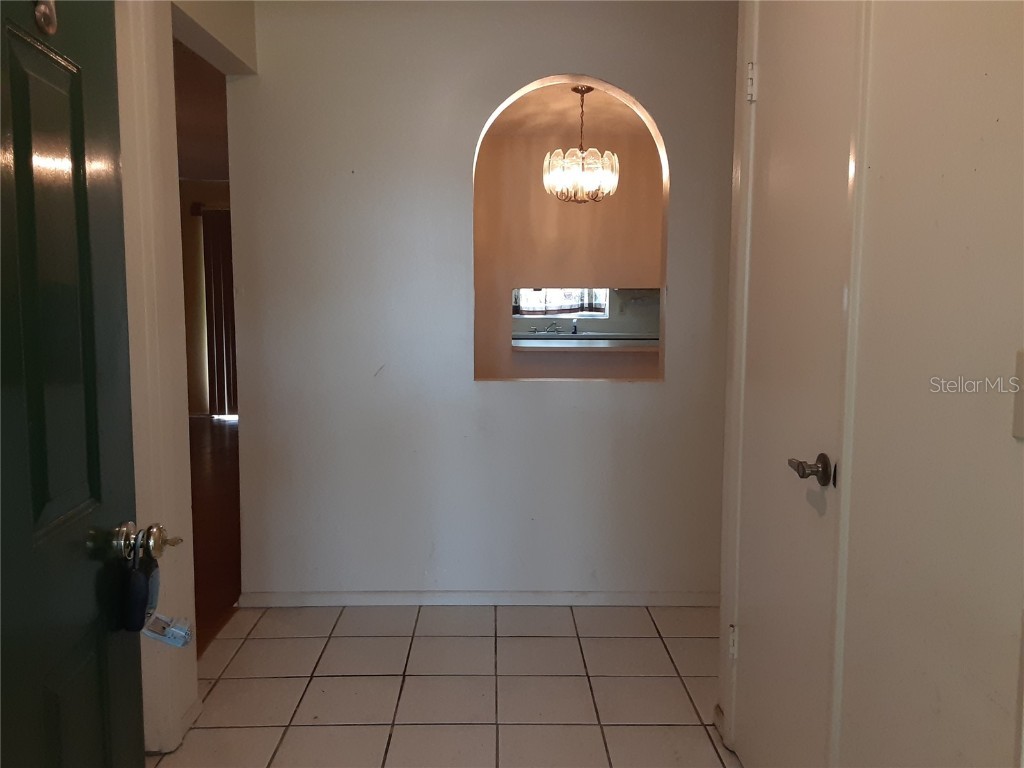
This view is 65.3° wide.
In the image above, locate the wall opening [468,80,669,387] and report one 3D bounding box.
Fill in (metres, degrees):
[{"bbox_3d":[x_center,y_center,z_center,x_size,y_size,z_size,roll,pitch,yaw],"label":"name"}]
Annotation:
[{"bbox_3d":[0.234,-0.614,3.220,0.771,1.198,0.115,0,6,-1],"label":"wall opening"}]

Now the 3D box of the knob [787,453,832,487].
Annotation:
[{"bbox_3d":[0.610,0.172,1.653,0.056,0.066,0.118,0,6,-1],"label":"knob"}]

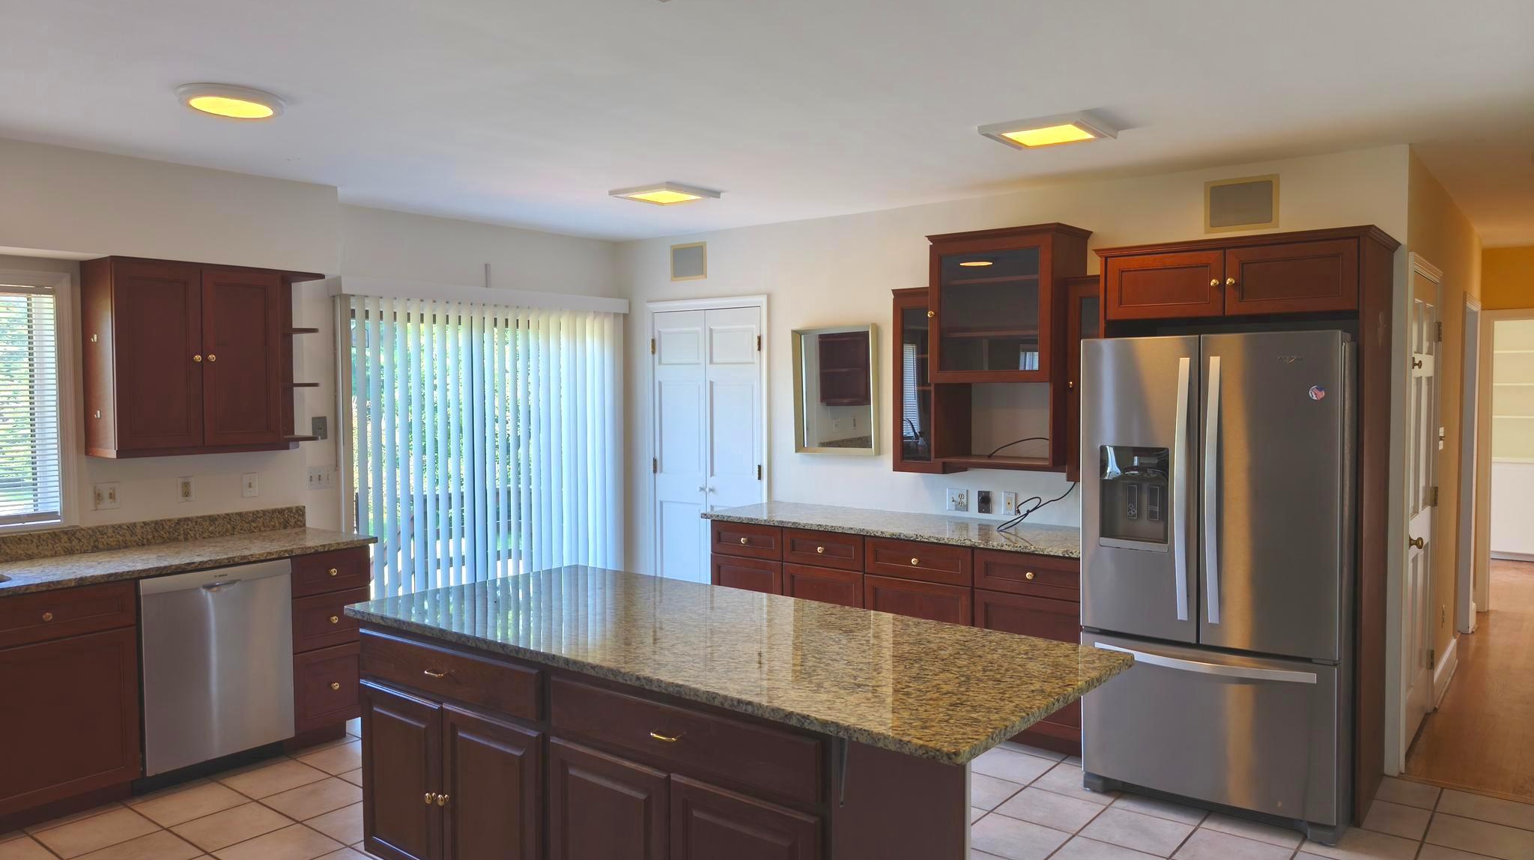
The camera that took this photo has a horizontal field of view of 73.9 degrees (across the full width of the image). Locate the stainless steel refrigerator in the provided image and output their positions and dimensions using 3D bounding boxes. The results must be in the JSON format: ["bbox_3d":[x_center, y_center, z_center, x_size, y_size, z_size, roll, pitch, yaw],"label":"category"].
[{"bbox_3d":[1.844,0.535,4.089,0.899,1.781,0.869,1,2,38],"label":"stainless steel refrigerator"}]

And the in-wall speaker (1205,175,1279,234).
[{"bbox_3d":[2.040,-0.967,4.383,0.298,0.225,0.030,1,3,39],"label":"in-wall speaker"}]

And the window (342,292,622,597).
[{"bbox_3d":[-1.605,0.276,6.082,0.121,2.034,1.935,1,2,38],"label":"window"}]

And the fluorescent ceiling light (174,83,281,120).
[{"bbox_3d":[-1.684,-1.026,3.206,0.304,0.040,0.304,-1,3,0],"label":"fluorescent ceiling light"}]

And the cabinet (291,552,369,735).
[{"bbox_3d":[-2.147,0.940,4.645,0.610,0.835,0.350,1,3,39],"label":"cabinet"}]

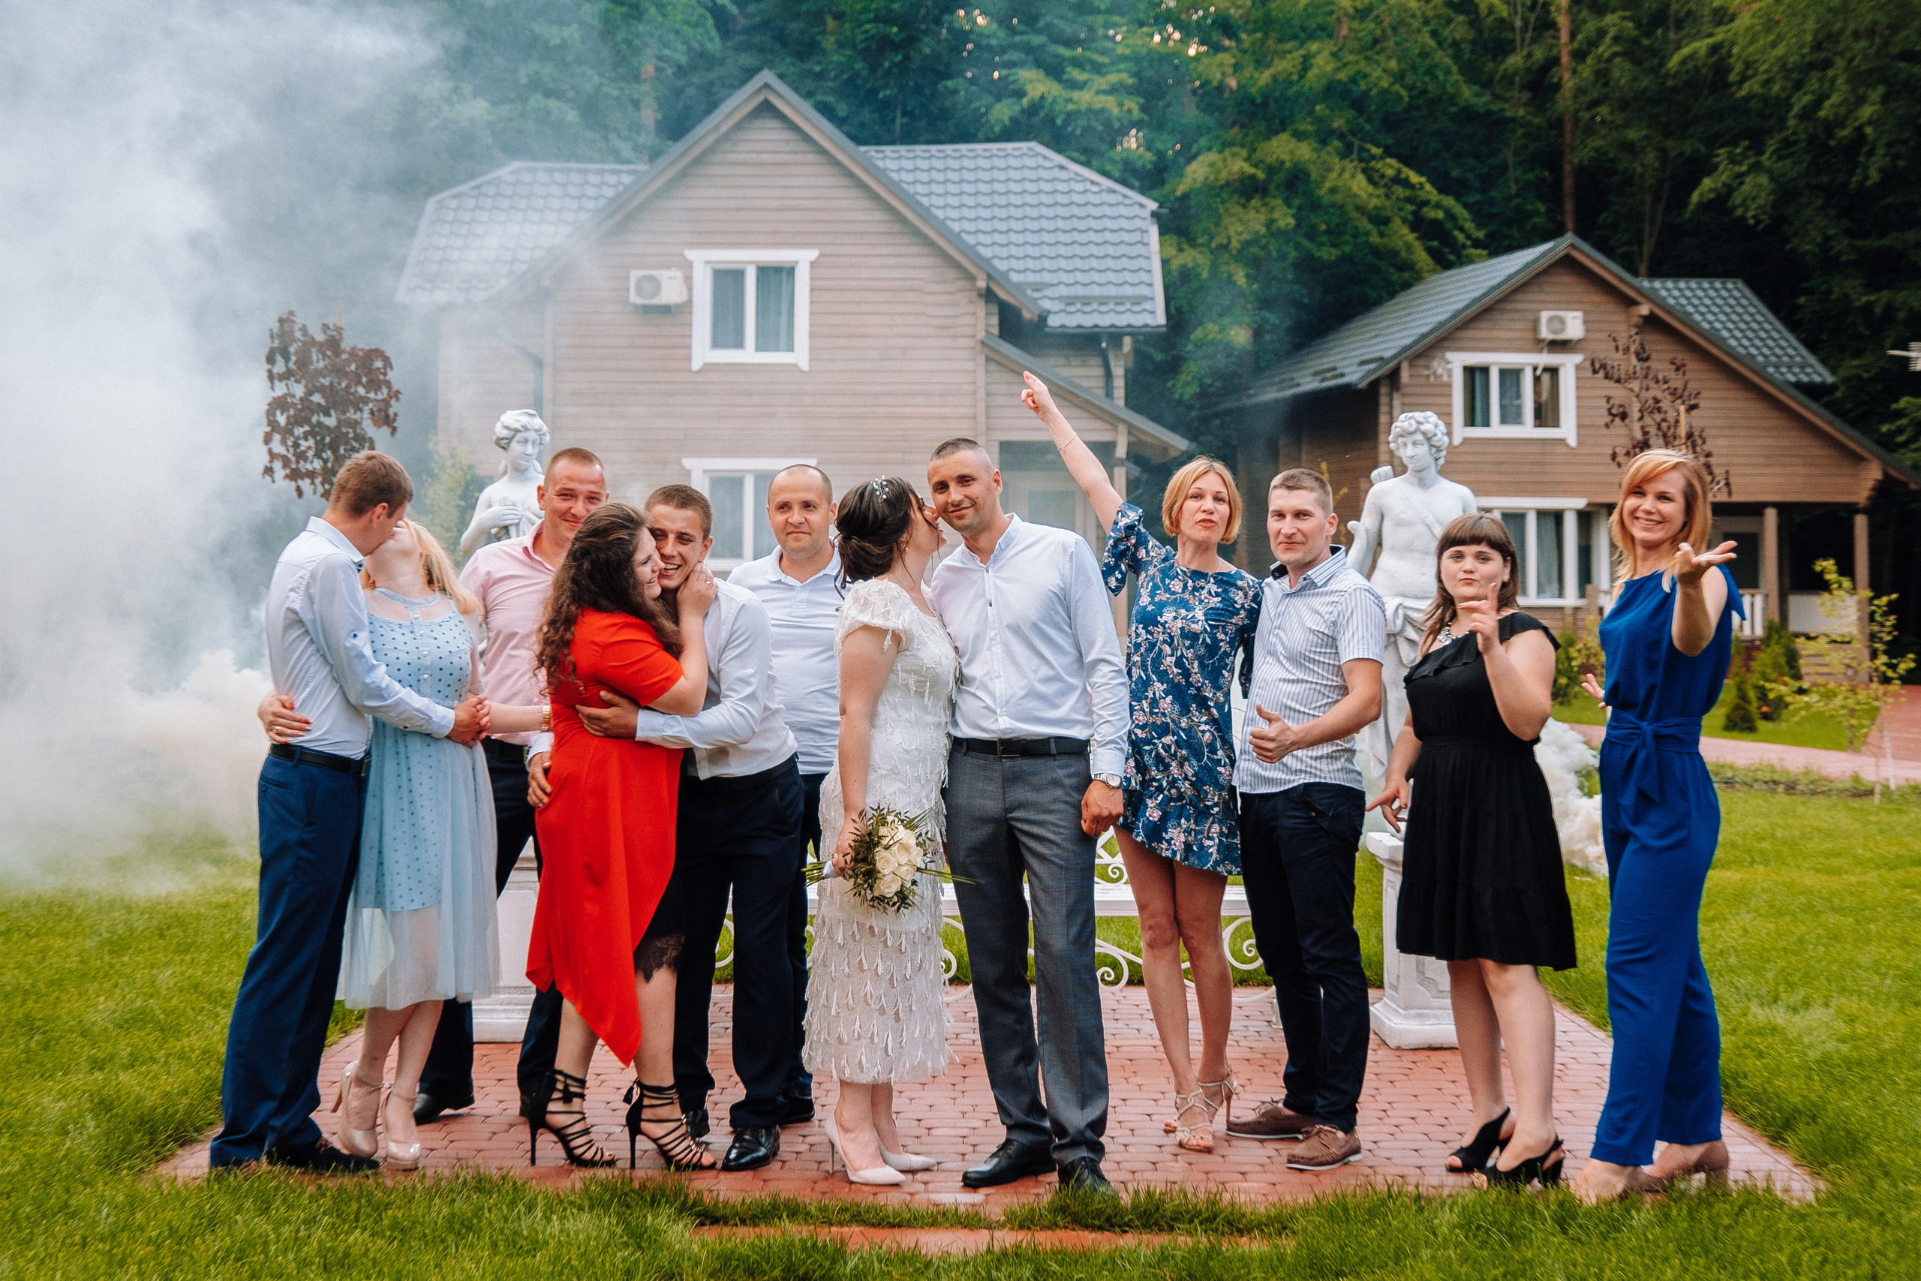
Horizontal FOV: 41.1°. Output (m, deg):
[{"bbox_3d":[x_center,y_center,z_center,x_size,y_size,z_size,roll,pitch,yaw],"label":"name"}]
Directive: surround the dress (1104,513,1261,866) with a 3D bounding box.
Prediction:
[{"bbox_3d":[0.581,0.123,6.682,0.430,0.960,0.310,0,1,9],"label":"dress"}]

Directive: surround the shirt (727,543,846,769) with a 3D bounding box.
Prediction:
[{"bbox_3d":[-0.448,0.056,7.052,0.490,0.630,0.300,0,1,-3],"label":"shirt"}]

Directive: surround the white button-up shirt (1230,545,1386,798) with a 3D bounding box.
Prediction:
[{"bbox_3d":[0.907,0.076,6.662,0.330,0.650,0.470,-1,1,-44],"label":"white button-up shirt"}]

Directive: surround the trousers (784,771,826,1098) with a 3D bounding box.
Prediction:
[{"bbox_3d":[-0.421,0.796,6.950,0.380,0.970,0.290,0,1,-3],"label":"trousers"}]

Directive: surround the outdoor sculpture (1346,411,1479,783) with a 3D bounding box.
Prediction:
[{"bbox_3d":[1.454,-0.055,8.200,0.470,1.360,0.380,0,1,5],"label":"outdoor sculpture"}]

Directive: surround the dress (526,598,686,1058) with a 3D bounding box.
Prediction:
[{"bbox_3d":[-0.874,0.482,6.360,0.420,1.150,0.430,0,1,-6],"label":"dress"}]

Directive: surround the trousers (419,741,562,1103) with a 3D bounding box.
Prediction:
[{"bbox_3d":[-1.258,0.778,7.112,0.480,1.000,0.290,0,1,-3],"label":"trousers"}]

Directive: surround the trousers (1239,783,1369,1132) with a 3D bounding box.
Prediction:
[{"bbox_3d":[0.891,0.809,6.672,0.300,0.950,0.380,-1,1,-42],"label":"trousers"}]

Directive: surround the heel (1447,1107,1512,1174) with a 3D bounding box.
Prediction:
[{"bbox_3d":[1.299,1.238,6.398,0.225,0.145,0.085,-1,1,-33],"label":"heel"}]

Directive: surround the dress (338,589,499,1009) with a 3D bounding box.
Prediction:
[{"bbox_3d":[-1.372,0.400,6.486,0.420,1.070,0.370,0,1,-9],"label":"dress"}]

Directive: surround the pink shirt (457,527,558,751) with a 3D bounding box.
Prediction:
[{"bbox_3d":[-1.118,-0.014,7.000,0.520,0.620,0.300,0,1,9],"label":"pink shirt"}]

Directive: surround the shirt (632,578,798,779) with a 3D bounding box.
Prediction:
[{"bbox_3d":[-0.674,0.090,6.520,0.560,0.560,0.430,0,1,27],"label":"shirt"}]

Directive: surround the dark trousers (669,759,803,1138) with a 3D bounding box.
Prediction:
[{"bbox_3d":[-0.574,0.782,6.600,0.390,0.980,0.330,0,1,19],"label":"dark trousers"}]

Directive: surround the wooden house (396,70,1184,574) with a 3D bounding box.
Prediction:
[{"bbox_3d":[-2.600,-3.612,39.449,11.400,8.800,8.600,0,1,0],"label":"wooden house"}]

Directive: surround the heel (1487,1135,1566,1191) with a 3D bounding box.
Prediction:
[{"bbox_3d":[1.338,1.251,6.130,0.220,0.135,0.085,0,1,-26],"label":"heel"}]

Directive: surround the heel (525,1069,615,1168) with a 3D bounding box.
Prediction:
[{"bbox_3d":[-0.974,1.183,6.428,0.220,0.245,0.085,0,1,-3],"label":"heel"}]

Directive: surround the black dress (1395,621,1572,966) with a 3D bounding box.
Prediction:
[{"bbox_3d":[1.284,0.368,6.250,0.450,0.880,0.350,0,1,19],"label":"black dress"}]

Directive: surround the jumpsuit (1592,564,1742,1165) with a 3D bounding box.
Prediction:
[{"bbox_3d":[1.680,0.532,6.120,0.390,1.420,0.340,1,1,37],"label":"jumpsuit"}]

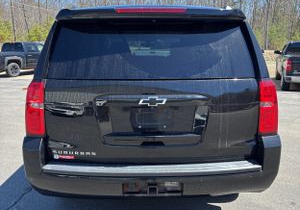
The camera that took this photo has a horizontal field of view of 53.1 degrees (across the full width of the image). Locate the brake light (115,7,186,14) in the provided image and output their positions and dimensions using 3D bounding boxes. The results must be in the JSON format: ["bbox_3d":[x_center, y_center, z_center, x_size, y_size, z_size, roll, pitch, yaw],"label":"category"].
[{"bbox_3d":[0.012,-0.686,2.192,0.510,0.038,0.040,0,11,0],"label":"brake light"}]

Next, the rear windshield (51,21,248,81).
[{"bbox_3d":[0.012,-0.447,2.302,1.560,0.530,0.100,0,-11,0],"label":"rear windshield"}]

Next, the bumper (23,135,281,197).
[{"bbox_3d":[0.017,0.421,2.366,1.960,0.440,0.450,0,11,0],"label":"bumper"}]

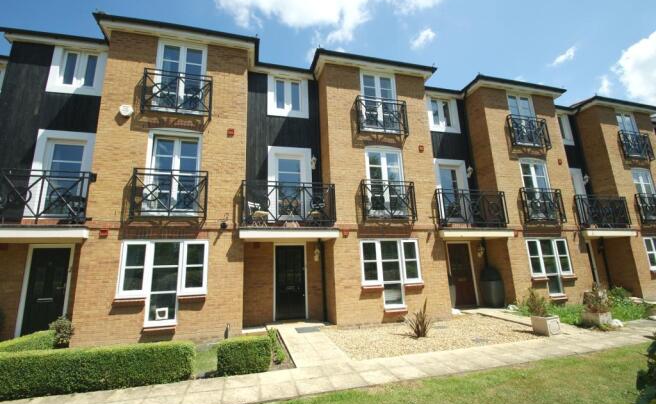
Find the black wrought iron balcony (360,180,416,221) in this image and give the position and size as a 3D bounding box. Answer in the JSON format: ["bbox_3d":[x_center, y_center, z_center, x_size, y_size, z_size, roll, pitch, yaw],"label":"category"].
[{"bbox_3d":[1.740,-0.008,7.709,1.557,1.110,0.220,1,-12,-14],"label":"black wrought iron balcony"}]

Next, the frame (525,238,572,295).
[{"bbox_3d":[7.152,2.075,8.768,1.755,1.774,0.140,1,-12,-14],"label":"frame"}]

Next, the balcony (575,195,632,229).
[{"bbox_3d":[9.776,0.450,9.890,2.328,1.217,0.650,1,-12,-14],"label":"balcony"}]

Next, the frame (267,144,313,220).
[{"bbox_3d":[-1.092,-0.544,7.914,1.276,2.261,0.120,1,-12,-14],"label":"frame"}]

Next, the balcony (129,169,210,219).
[{"bbox_3d":[-3.606,-0.180,6.270,1.543,1.143,0.180,1,-12,-14],"label":"balcony"}]

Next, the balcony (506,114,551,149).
[{"bbox_3d":[6.933,-2.391,9.420,1.540,1.104,0.180,1,-12,-14],"label":"balcony"}]

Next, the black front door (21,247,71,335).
[{"bbox_3d":[-6.343,2.056,6.145,0.790,1.990,0.060,1,-12,-14],"label":"black front door"}]

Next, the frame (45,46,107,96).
[{"bbox_3d":[-6.583,-3.445,7.266,1.280,1.366,0.140,1,-12,-14],"label":"frame"}]

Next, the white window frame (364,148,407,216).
[{"bbox_3d":[1.667,-0.576,7.911,1.196,2.131,0.140,1,-12,-14],"label":"white window frame"}]

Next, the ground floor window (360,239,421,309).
[{"bbox_3d":[1.706,1.898,7.308,1.720,1.825,0.110,1,-12,-14],"label":"ground floor window"}]

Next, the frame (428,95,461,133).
[{"bbox_3d":[4.137,-3.145,9.793,1.260,1.343,0.120,1,-12,-14],"label":"frame"}]

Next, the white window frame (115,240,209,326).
[{"bbox_3d":[-3.621,1.783,6.061,1.755,1.774,0.140,1,-12,-14],"label":"white window frame"}]

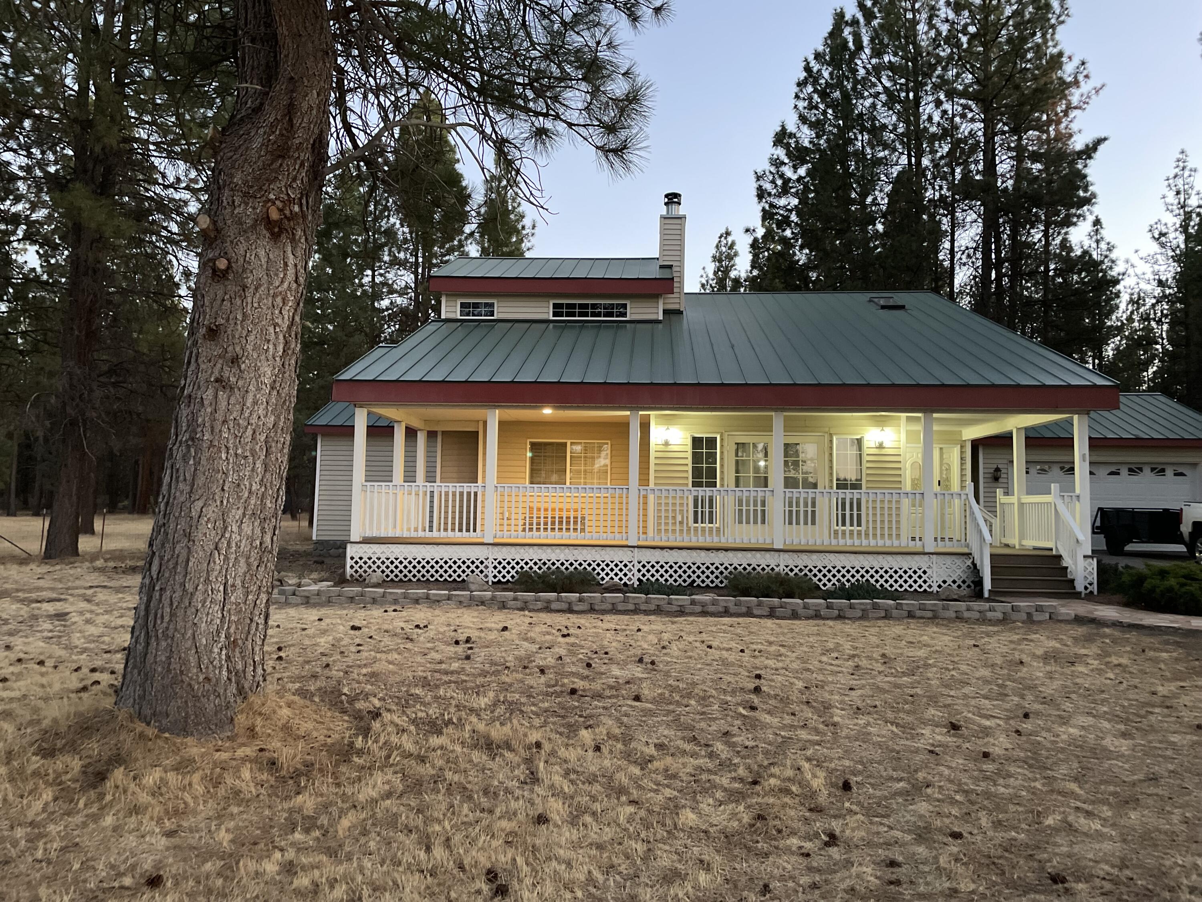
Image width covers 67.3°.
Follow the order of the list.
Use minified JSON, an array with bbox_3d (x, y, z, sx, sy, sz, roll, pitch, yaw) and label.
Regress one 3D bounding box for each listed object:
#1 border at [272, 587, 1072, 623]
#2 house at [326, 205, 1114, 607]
[{"bbox_3d":[0.890,2.178,12.905,11.268,0.210,0.300,1,-4,3],"label":"border"},{"bbox_3d":[0.651,-1.730,21.510,15.850,8.830,14.500,1,-4,3],"label":"house"}]

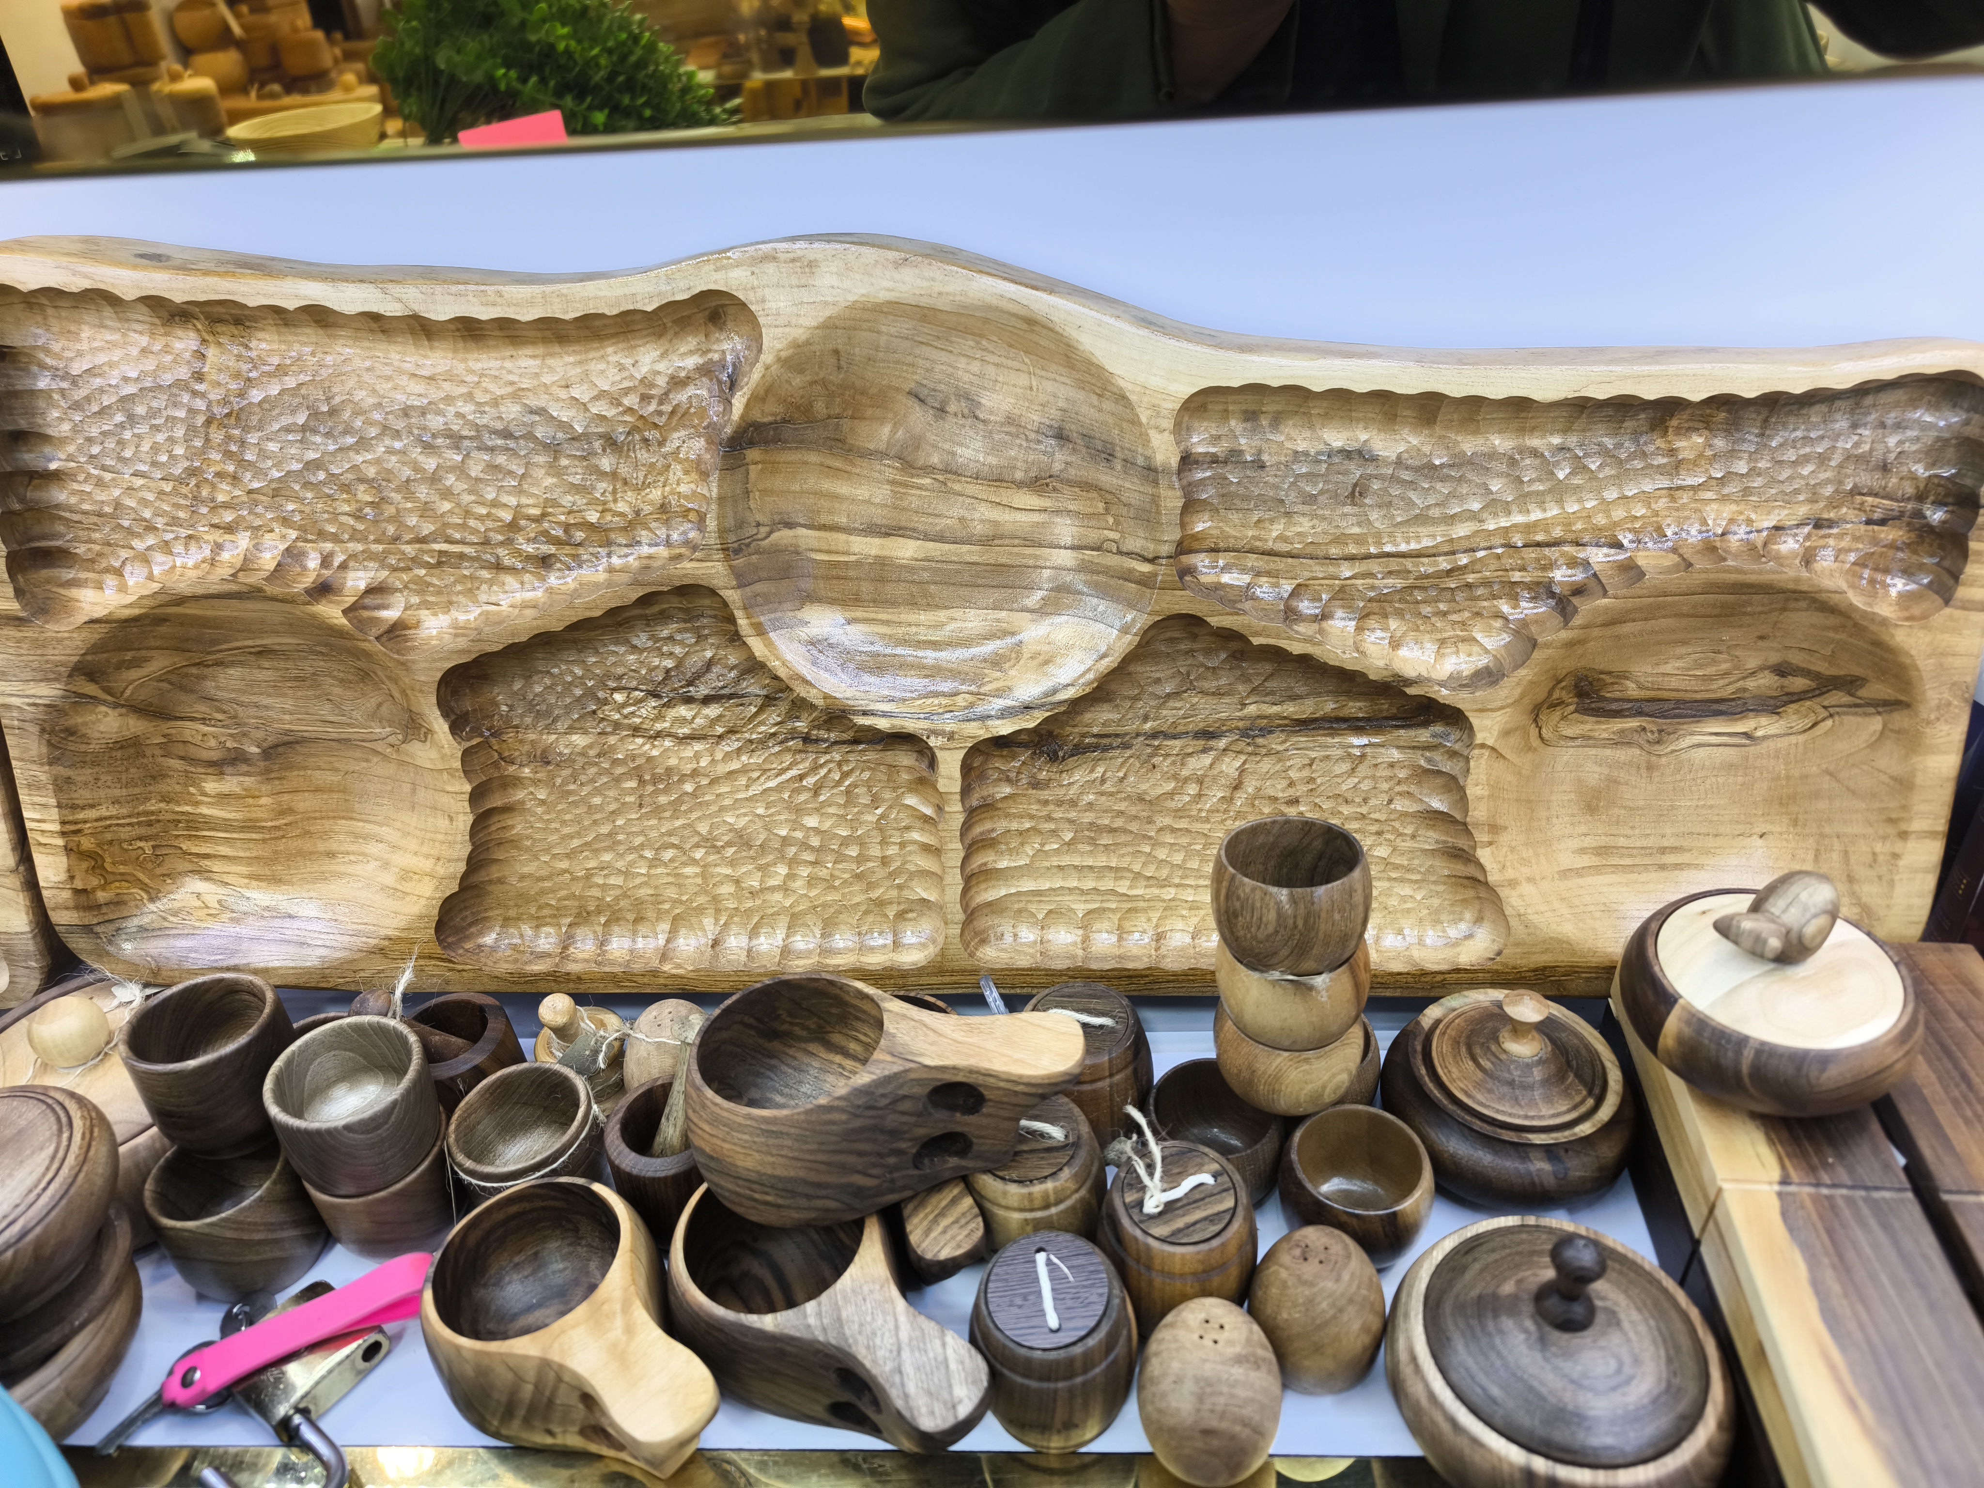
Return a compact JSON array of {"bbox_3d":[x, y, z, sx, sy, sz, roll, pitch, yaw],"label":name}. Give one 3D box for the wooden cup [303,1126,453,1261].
[{"bbox_3d":[-0.254,0.185,0.579,0.057,0.056,0.057,-1,35,3],"label":"wooden cup"}]

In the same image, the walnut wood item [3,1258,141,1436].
[{"bbox_3d":[-0.413,0.243,0.568,0.119,0.052,0.119,-1,33,3],"label":"walnut wood item"}]

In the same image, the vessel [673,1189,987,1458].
[{"bbox_3d":[-0.055,0.216,0.501,0.129,0.077,0.076,23,42,32],"label":"vessel"}]

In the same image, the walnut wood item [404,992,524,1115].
[{"bbox_3d":[-0.237,0.152,0.621,0.057,0.060,0.057,-1,35,3],"label":"walnut wood item"}]

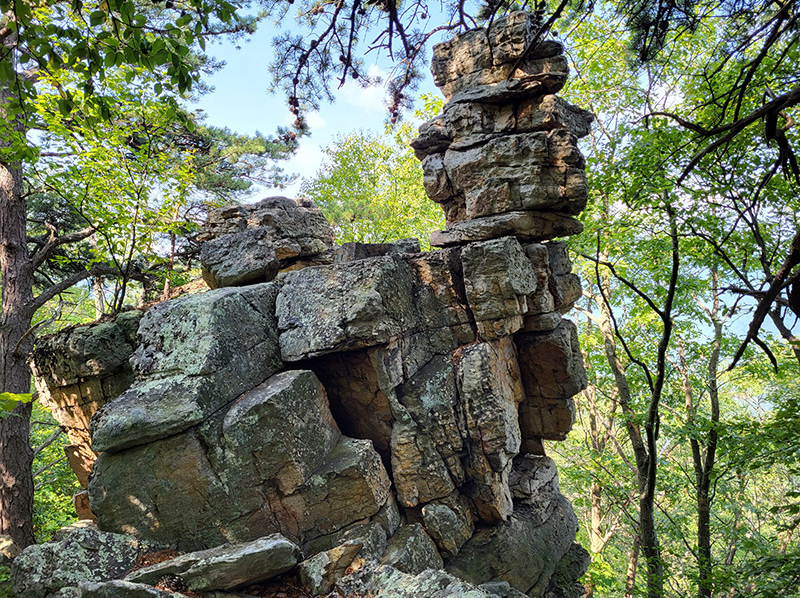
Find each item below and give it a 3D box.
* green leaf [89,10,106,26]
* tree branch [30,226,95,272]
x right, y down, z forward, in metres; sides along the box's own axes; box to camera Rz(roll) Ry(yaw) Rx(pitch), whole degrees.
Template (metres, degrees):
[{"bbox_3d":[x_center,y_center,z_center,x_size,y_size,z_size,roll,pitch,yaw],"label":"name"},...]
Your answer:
[{"bbox_3d":[-1.455,-1.356,2.900,0.075,0.070,0.030,0,-5,0],"label":"green leaf"},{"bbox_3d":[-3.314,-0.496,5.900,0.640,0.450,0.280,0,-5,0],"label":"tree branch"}]

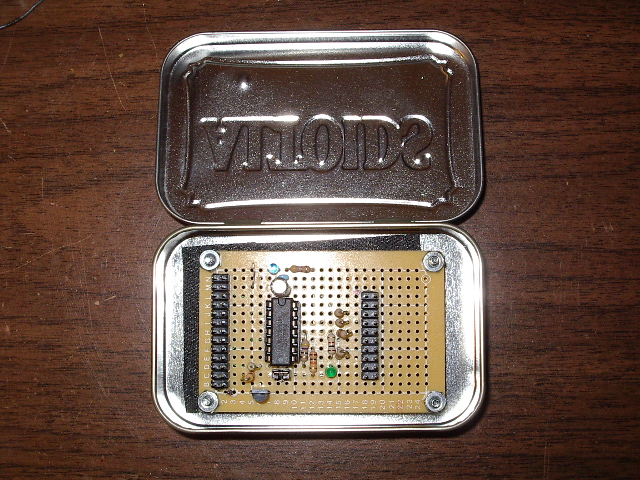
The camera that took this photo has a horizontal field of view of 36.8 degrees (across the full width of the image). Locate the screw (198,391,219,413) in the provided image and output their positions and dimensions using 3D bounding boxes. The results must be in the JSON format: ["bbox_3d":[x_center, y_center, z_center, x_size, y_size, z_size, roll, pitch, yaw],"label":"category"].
[{"bbox_3d":[-0.032,0.047,0.280,0.006,0.008,0.006,0,86,0],"label":"screw"}]

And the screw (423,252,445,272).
[{"bbox_3d":[0.034,0.006,0.283,0.006,0.008,0.006,0,86,0],"label":"screw"}]

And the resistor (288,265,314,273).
[{"bbox_3d":[-0.006,0.009,0.280,0.008,0.003,0.002,0,86,0],"label":"resistor"}]

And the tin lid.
[{"bbox_3d":[0.000,-0.033,0.290,0.095,0.010,0.060,0,78,0],"label":"tin lid"}]

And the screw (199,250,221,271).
[{"bbox_3d":[-0.032,0.006,0.283,0.006,0.008,0.006,0,86,0],"label":"screw"}]

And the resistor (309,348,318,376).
[{"bbox_3d":[-0.002,0.036,0.278,0.002,0.003,0.008,0,86,0],"label":"resistor"}]

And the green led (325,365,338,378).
[{"bbox_3d":[0.003,0.038,0.277,0.004,0.005,0.004,0,86,0],"label":"green led"}]

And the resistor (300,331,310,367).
[{"bbox_3d":[-0.004,0.032,0.278,0.003,0.003,0.010,0,86,0],"label":"resistor"}]

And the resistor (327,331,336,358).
[{"bbox_3d":[0.003,0.030,0.279,0.002,0.003,0.008,0,86,0],"label":"resistor"}]

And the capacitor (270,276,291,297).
[{"bbox_3d":[-0.011,0.014,0.276,0.005,0.009,0.005,0,86,0],"label":"capacitor"}]

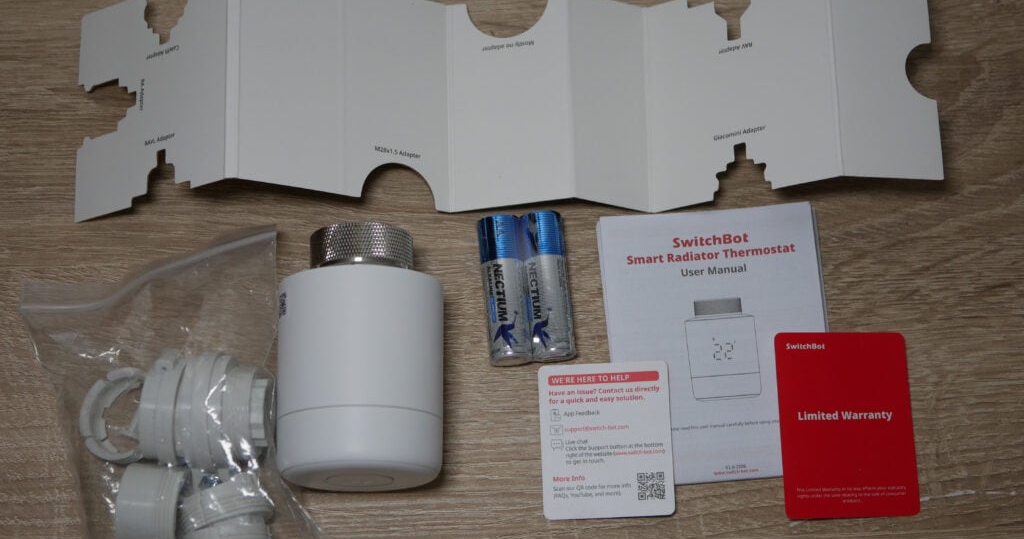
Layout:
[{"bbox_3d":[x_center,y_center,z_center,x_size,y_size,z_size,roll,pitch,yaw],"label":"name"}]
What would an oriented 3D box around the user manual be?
[{"bbox_3d":[0.070,0.025,0.603,0.075,0.003,0.094,-4,76,-2],"label":"user manual"}]

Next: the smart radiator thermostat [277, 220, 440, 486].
[{"bbox_3d":[-0.049,0.028,0.576,0.053,0.053,0.081,-1,76,-1],"label":"smart radiator thermostat"}]

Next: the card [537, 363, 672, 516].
[{"bbox_3d":[0.032,0.057,0.594,0.044,0.001,0.052,-2,76,-1],"label":"card"}]

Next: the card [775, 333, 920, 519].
[{"bbox_3d":[0.112,0.052,0.596,0.045,0.001,0.063,-2,76,-1],"label":"card"}]

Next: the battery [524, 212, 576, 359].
[{"bbox_3d":[0.012,0.005,0.602,0.014,0.014,0.050,-5,76,-2],"label":"battery"}]

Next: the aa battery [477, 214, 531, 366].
[{"bbox_3d":[-0.002,0.007,0.601,0.014,0.014,0.050,-5,76,-2],"label":"aa battery"}]

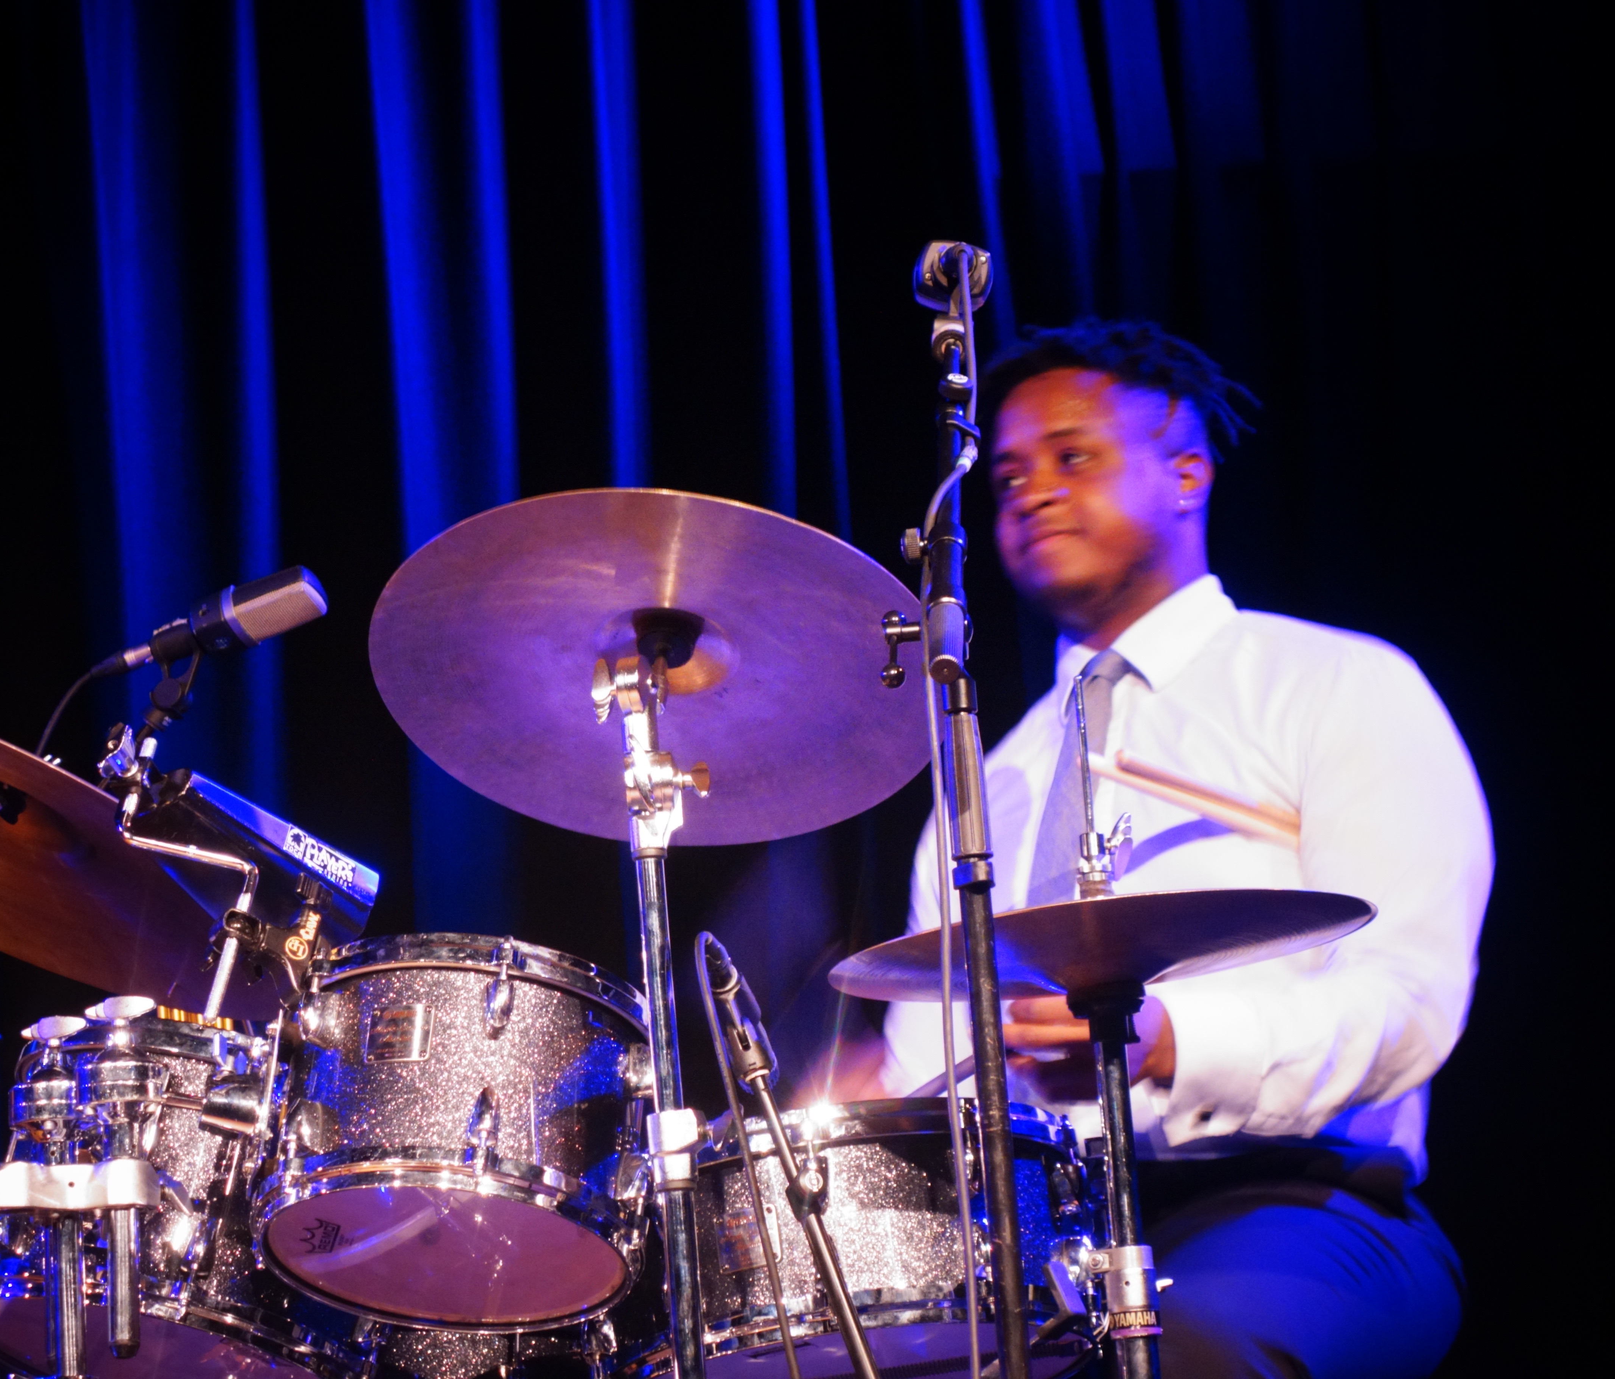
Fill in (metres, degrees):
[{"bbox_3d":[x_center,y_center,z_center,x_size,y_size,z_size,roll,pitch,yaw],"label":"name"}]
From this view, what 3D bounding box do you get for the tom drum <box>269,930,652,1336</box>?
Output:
[{"bbox_3d":[-0.253,0.325,4.175,0.283,0.197,0.283,3,-29,2],"label":"tom drum"}]

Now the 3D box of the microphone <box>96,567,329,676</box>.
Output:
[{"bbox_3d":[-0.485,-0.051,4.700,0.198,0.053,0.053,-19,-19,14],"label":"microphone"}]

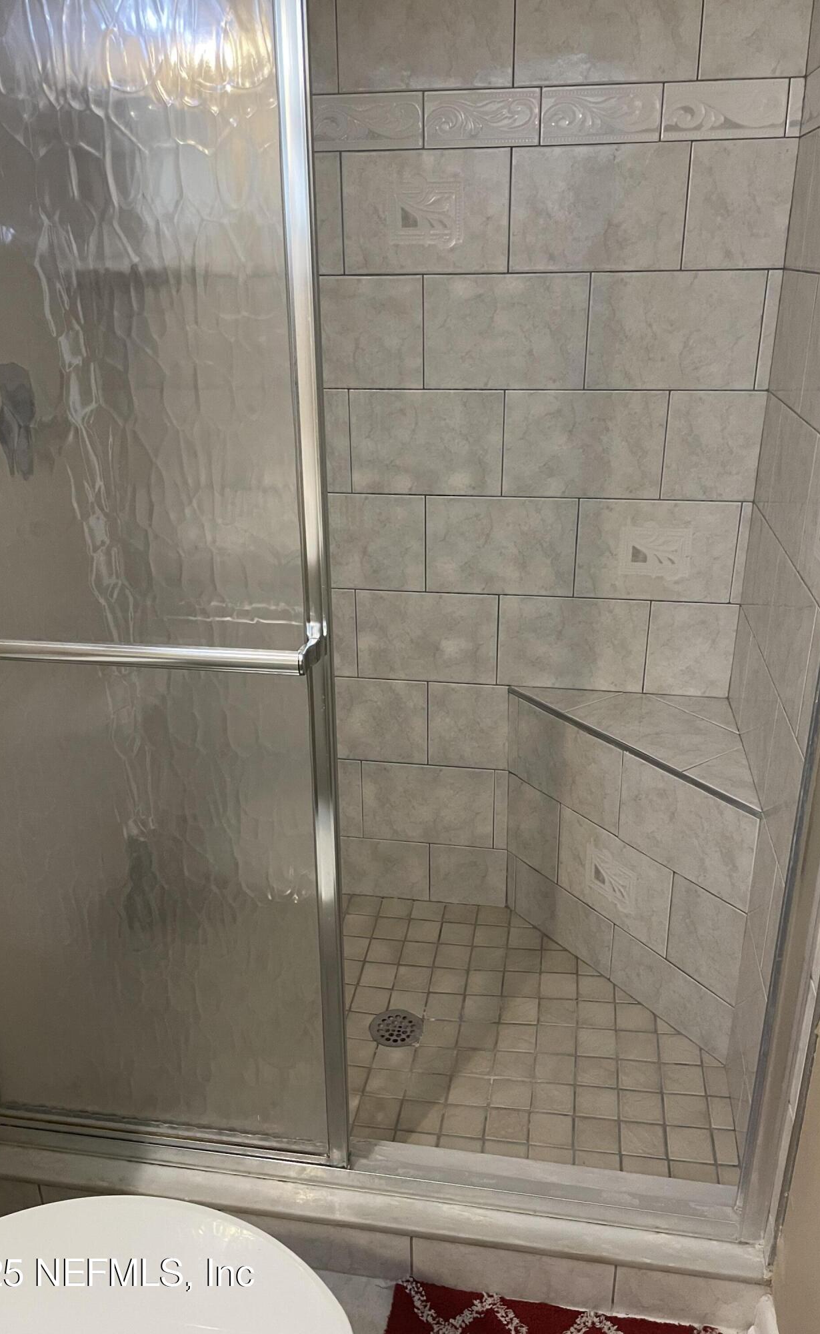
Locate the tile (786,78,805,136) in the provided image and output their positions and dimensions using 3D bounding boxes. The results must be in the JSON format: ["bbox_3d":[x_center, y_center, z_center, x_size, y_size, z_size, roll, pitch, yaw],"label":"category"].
[{"bbox_3d":[0.637,-0.923,1.656,0.020,0.085,0.009,3,23,9],"label":"tile"}]

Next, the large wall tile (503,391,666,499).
[{"bbox_3d":[0.335,-0.429,1.936,0.304,0.203,0.010,3,23,9],"label":"large wall tile"}]

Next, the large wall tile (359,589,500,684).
[{"bbox_3d":[0.037,-0.064,2.144,0.304,0.203,0.010,3,23,9],"label":"large wall tile"}]

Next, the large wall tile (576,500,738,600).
[{"bbox_3d":[0.484,-0.229,1.977,0.304,0.202,0.009,3,23,9],"label":"large wall tile"}]

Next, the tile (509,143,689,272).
[{"bbox_3d":[0.332,-0.810,1.774,0.304,0.203,0.010,3,23,9],"label":"tile"}]

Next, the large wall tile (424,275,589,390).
[{"bbox_3d":[0.178,-0.627,1.879,0.304,0.203,0.010,3,23,9],"label":"large wall tile"}]

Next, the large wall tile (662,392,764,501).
[{"bbox_3d":[0.565,-0.411,1.868,0.169,0.201,0.010,3,24,9],"label":"large wall tile"}]

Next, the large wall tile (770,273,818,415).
[{"bbox_3d":[0.631,-0.538,1.648,0.009,0.203,0.301,3,23,9],"label":"large wall tile"}]

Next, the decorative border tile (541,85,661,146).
[{"bbox_3d":[0.325,-0.939,1.705,0.200,0.085,0.009,3,23,9],"label":"decorative border tile"}]

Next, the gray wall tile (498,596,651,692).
[{"bbox_3d":[0.335,-0.048,2.066,0.299,0.201,0.010,3,24,9],"label":"gray wall tile"}]

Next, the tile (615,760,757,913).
[{"bbox_3d":[0.506,0.297,1.843,0.010,0.192,0.304,-16,28,-32],"label":"tile"}]

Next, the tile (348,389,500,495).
[{"bbox_3d":[0.032,-0.441,1.969,0.300,0.202,0.009,3,23,9],"label":"tile"}]

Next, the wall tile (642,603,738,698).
[{"bbox_3d":[0.577,-0.036,2.061,0.170,0.203,0.010,3,23,9],"label":"wall tile"}]

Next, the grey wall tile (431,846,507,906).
[{"bbox_3d":[0.138,0.490,2.362,0.179,0.155,0.010,3,23,9],"label":"grey wall tile"}]

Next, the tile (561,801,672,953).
[{"bbox_3d":[0.408,0.423,2.011,0.009,0.201,0.302,-16,27,-32],"label":"tile"}]

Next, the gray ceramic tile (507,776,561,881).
[{"bbox_3d":[0.277,0.354,2.216,0.010,0.203,0.164,-16,28,-32],"label":"gray ceramic tile"}]

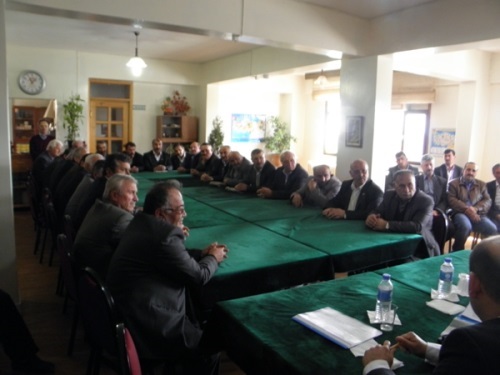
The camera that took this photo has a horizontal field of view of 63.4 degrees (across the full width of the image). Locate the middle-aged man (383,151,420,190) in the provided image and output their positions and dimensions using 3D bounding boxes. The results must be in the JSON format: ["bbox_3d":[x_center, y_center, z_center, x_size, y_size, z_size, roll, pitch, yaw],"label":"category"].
[{"bbox_3d":[2.117,0.159,5.650,0.520,1.250,0.780,4,9,17],"label":"middle-aged man"}]

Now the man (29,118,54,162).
[{"bbox_3d":[-3.415,-0.327,6.789,0.520,1.670,0.330,-2,9,-22],"label":"man"}]

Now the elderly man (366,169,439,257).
[{"bbox_3d":[1.345,0.457,3.793,0.760,1.250,0.600,-6,11,-40],"label":"elderly man"}]

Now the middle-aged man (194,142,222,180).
[{"bbox_3d":[-0.802,-0.171,7.442,0.560,1.290,0.750,9,11,40],"label":"middle-aged man"}]

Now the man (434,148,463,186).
[{"bbox_3d":[2.871,0.126,5.850,0.520,1.290,0.780,4,9,16],"label":"man"}]

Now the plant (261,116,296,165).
[{"bbox_3d":[0.670,-1.014,9.500,0.720,1.280,0.720,1,9,0],"label":"plant"}]

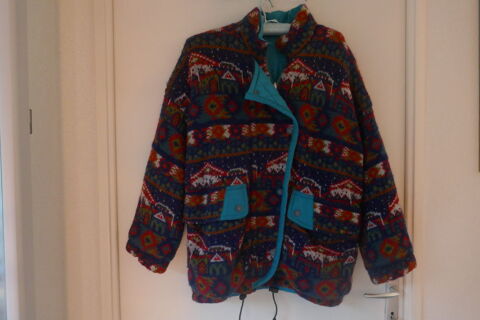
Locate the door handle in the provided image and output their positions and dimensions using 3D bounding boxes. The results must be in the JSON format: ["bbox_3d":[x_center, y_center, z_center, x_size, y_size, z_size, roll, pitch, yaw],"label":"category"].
[{"bbox_3d":[0.402,0.377,1.065,0.113,0.026,0.055,-1,2,0],"label":"door handle"}]

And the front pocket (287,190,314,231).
[{"bbox_3d":[0.165,0.137,1.015,0.071,0.106,0.018,-1,2,0],"label":"front pocket"}]

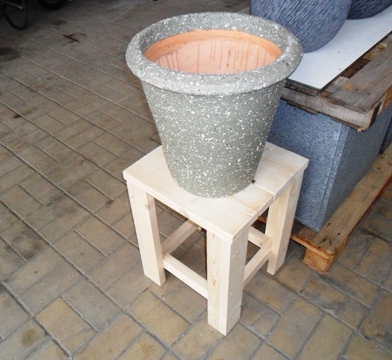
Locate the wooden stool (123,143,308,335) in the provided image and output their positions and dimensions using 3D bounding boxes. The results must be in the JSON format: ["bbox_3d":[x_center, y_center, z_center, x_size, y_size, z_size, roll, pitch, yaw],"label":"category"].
[{"bbox_3d":[0.061,0.133,1.129,0.349,0.450,0.343,28,49,30],"label":"wooden stool"}]

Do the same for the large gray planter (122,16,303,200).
[{"bbox_3d":[0.041,-0.152,0.853,0.353,0.343,0.353,-2,40,0],"label":"large gray planter"}]

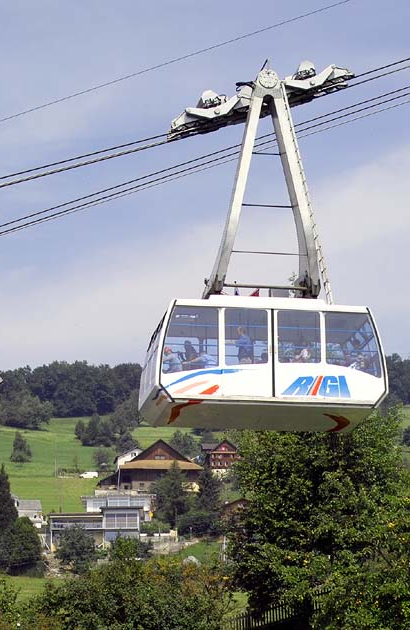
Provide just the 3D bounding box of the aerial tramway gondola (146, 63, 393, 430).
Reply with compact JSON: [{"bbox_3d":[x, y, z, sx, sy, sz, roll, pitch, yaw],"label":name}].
[{"bbox_3d":[1.383,-1.946,49.864,5.560,9.450,2.830,3,-15,-10],"label":"aerial tramway gondola"}]

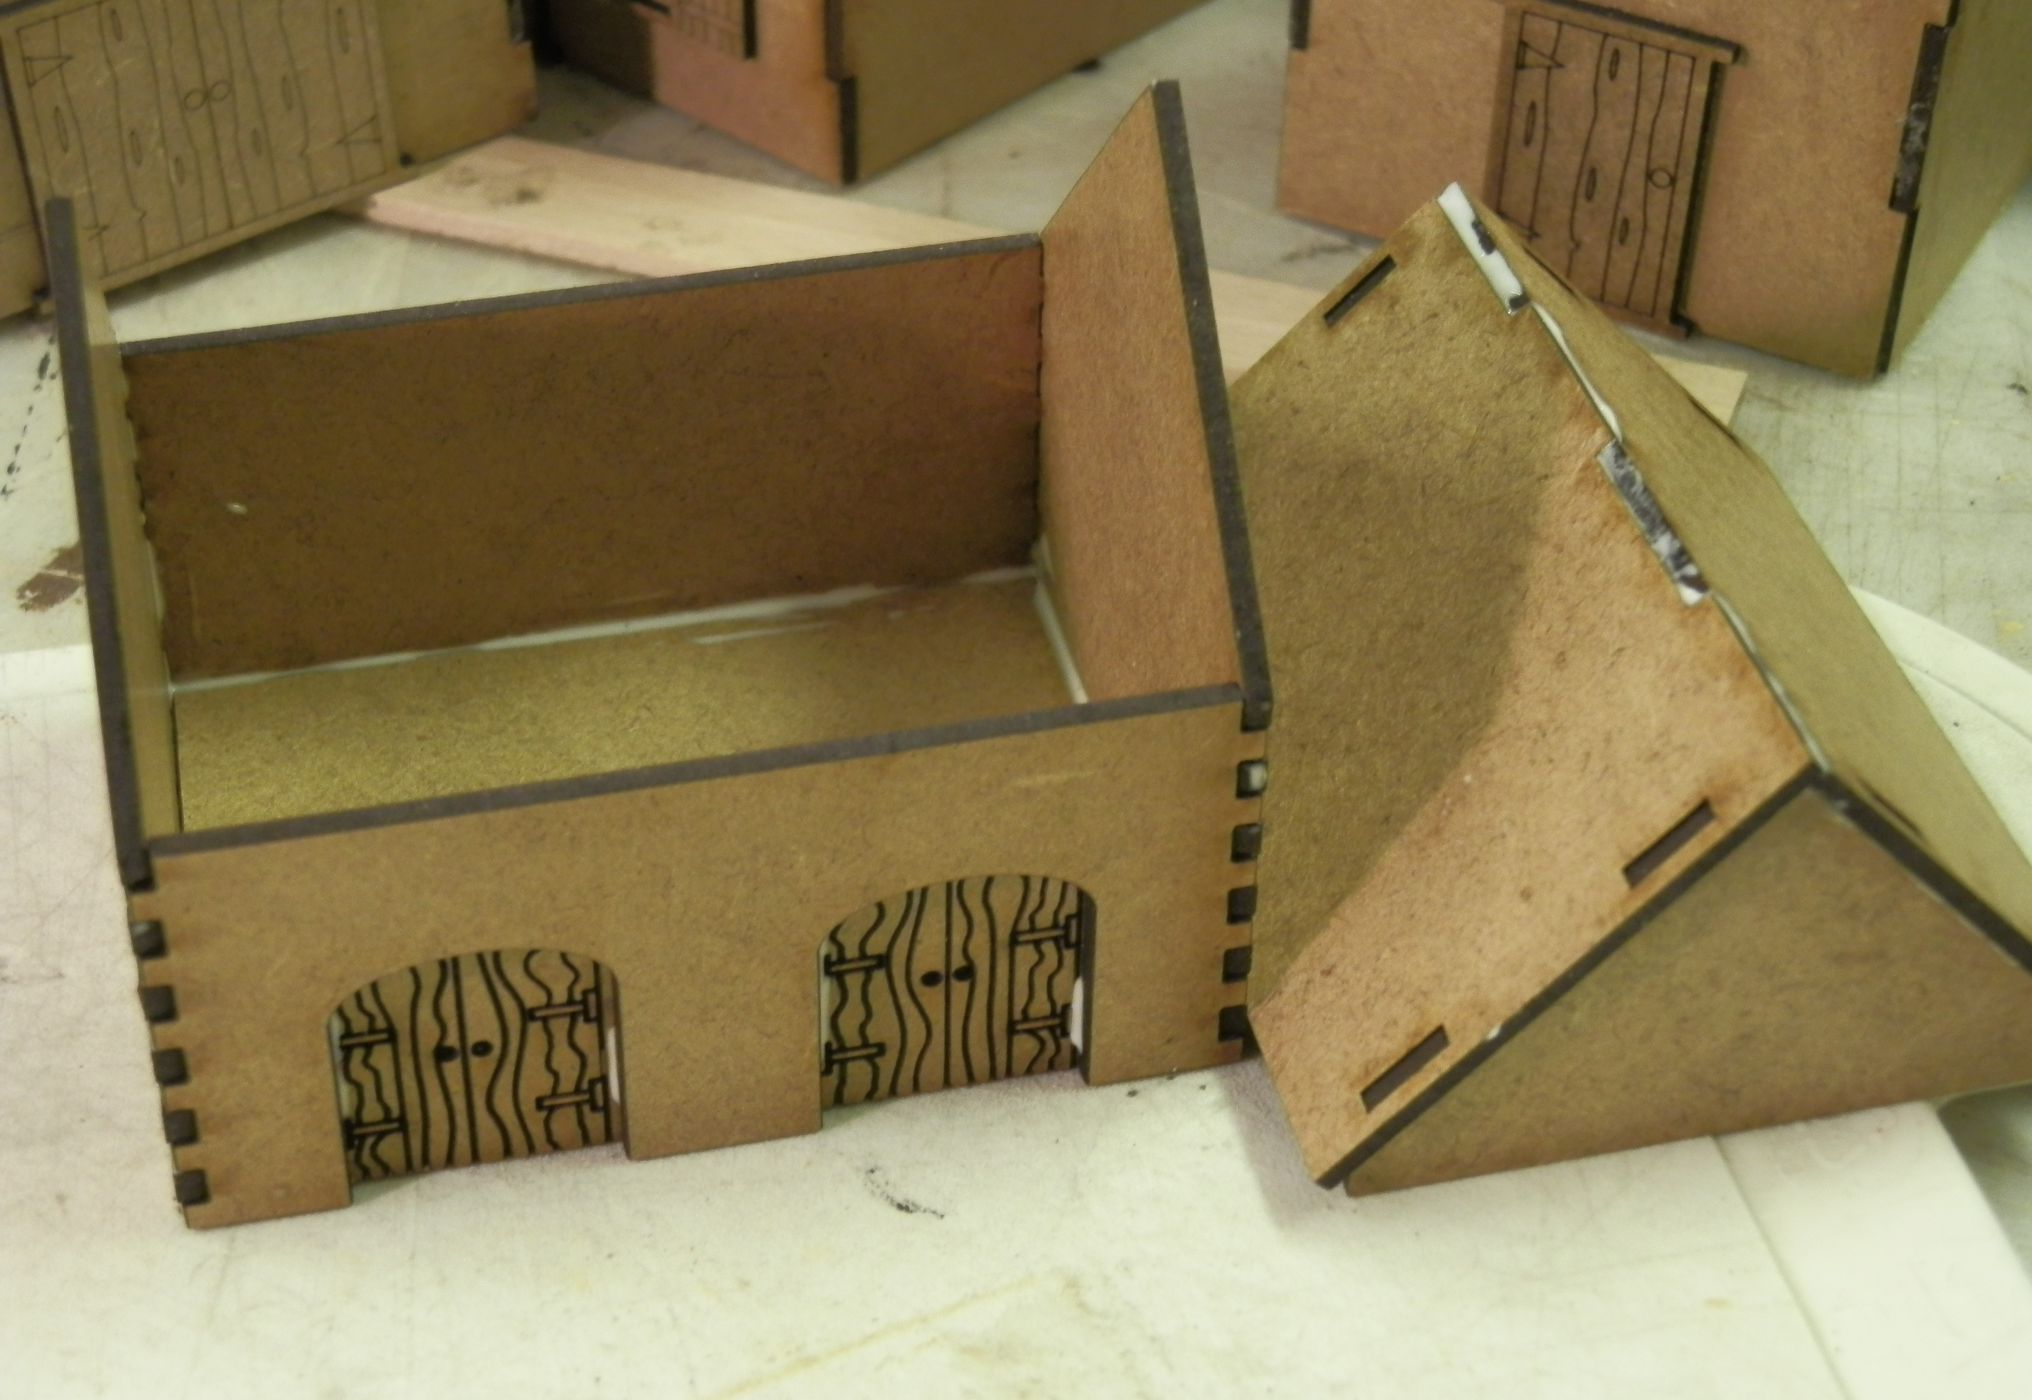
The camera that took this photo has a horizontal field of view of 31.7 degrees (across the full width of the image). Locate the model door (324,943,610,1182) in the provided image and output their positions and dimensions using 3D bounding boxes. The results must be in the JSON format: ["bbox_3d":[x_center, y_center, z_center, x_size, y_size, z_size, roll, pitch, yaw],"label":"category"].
[{"bbox_3d":[-0.040,0.026,0.268,0.021,0.024,0.003,-8,41,-11],"label":"model door"}]

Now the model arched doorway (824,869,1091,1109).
[{"bbox_3d":[-0.005,0.021,0.274,0.021,0.024,0.003,-8,41,-11],"label":"model arched doorway"}]

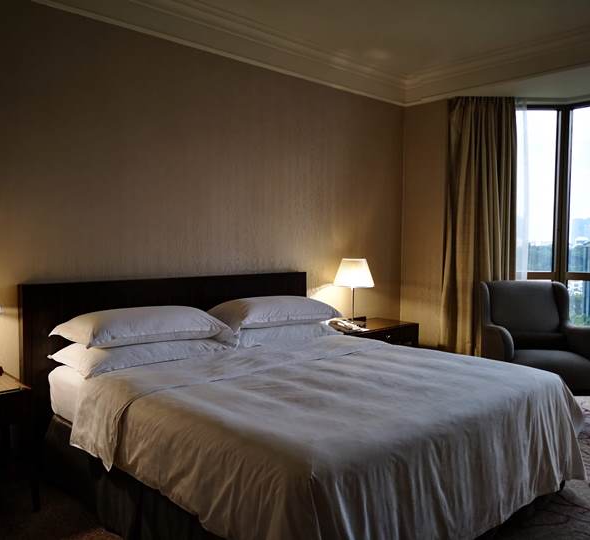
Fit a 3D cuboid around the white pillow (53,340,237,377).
[{"bbox_3d":[-0.832,0.446,3.170,0.927,0.152,0.533,-2,4,-43],"label":"white pillow"}]

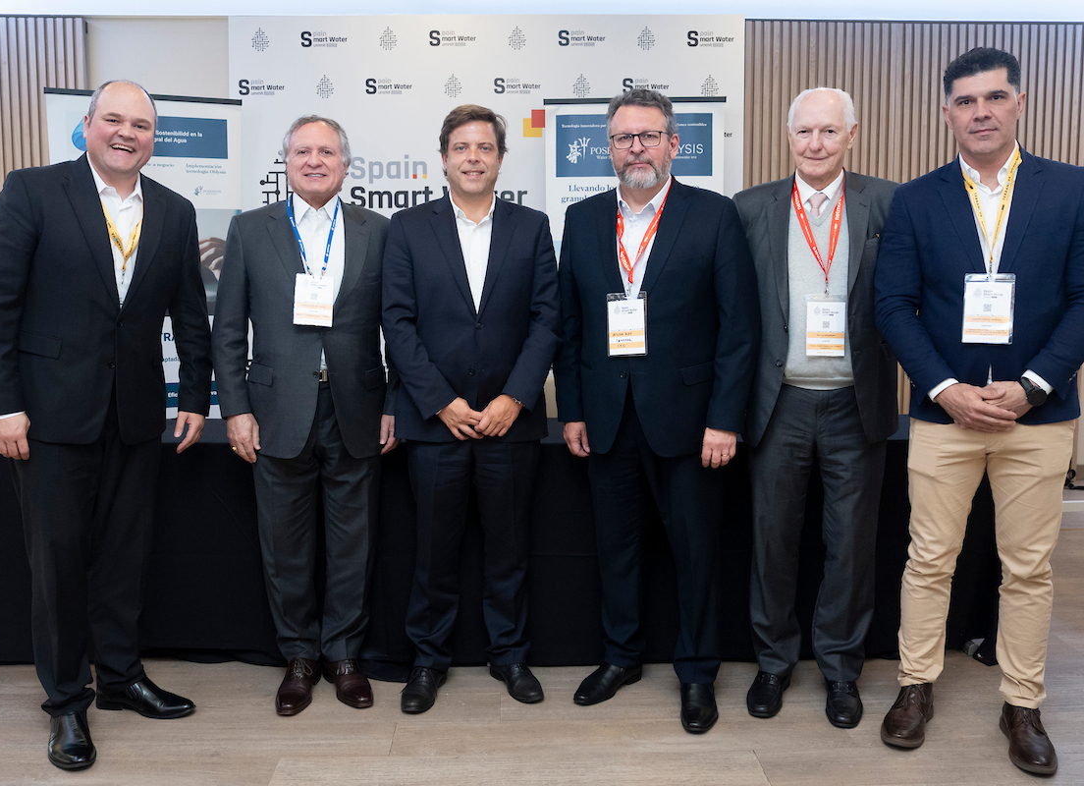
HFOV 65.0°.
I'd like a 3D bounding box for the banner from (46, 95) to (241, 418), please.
[{"bbox_3d":[-1.771,-0.274,3.905,0.807,2.135,0.120,-2,5,-20],"label":"banner"}]

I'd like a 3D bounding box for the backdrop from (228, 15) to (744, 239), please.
[{"bbox_3d":[-0.319,-0.774,5.082,3.000,2.861,0.100,0,5,0],"label":"backdrop"}]

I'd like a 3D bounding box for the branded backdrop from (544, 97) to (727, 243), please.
[{"bbox_3d":[0.424,-0.276,3.959,0.825,2.131,0.150,0,5,3],"label":"branded backdrop"}]

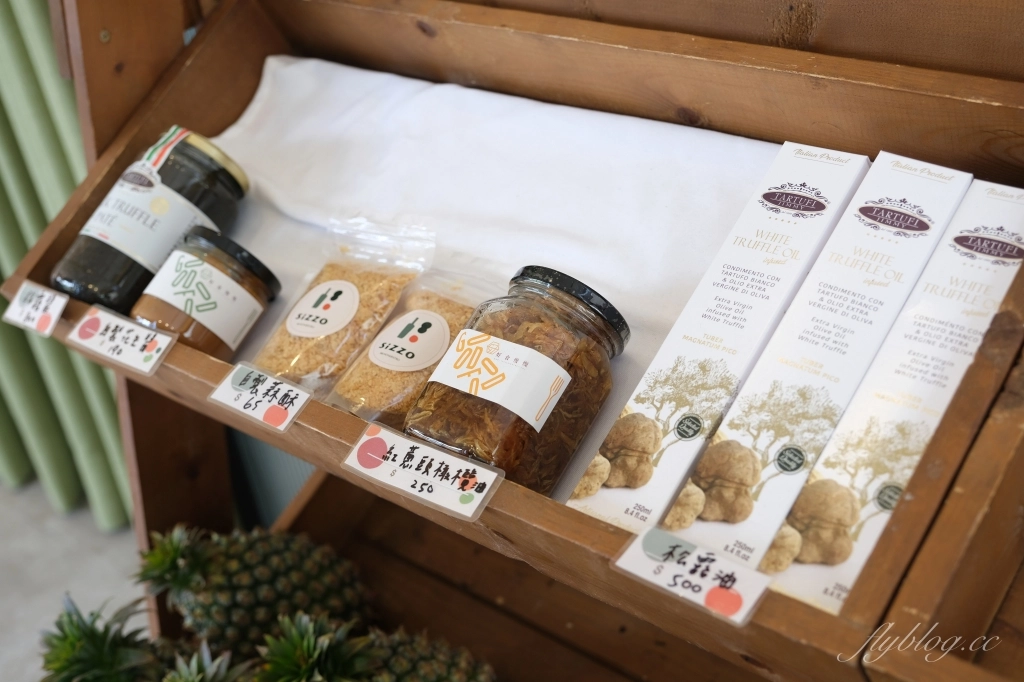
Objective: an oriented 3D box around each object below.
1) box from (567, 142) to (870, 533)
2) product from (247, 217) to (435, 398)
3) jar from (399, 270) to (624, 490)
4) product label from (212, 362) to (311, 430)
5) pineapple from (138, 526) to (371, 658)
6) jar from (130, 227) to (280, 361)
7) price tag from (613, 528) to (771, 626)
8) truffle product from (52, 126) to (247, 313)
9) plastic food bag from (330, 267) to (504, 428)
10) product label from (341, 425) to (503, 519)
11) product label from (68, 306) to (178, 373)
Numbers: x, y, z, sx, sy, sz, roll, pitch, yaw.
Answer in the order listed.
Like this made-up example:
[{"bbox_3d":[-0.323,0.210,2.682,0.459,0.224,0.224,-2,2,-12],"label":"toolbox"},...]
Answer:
[{"bbox_3d":[0.124,0.006,0.665,0.052,0.052,0.254,19,68,38],"label":"box"},{"bbox_3d":[-0.127,-0.027,0.864,0.095,0.030,0.138,16,67,37],"label":"product"},{"bbox_3d":[0.004,0.031,0.713,0.083,0.083,0.124,21,70,38],"label":"jar"},{"bbox_3d":[-0.167,0.036,0.793,0.080,0.003,0.034,17,68,37],"label":"product label"},{"bbox_3d":[-0.249,0.240,1.160,0.230,0.116,0.116,13,36,15],"label":"pineapple"},{"bbox_3d":[-0.229,-0.029,0.891,0.079,0.079,0.082,32,75,3],"label":"jar"},{"bbox_3d":[0.088,0.115,0.592,0.080,0.003,0.034,17,68,37],"label":"price tag"},{"bbox_3d":[-0.288,-0.086,0.957,0.090,0.090,0.160,21,70,38],"label":"truffle product"},{"bbox_3d":[-0.059,0.004,0.804,0.094,0.030,0.130,19,70,38],"label":"plastic food bag"},{"bbox_3d":[-0.053,0.075,0.701,0.110,0.003,0.034,17,68,37],"label":"product label"},{"bbox_3d":[-0.292,-0.003,0.891,0.111,0.003,0.034,17,68,37],"label":"product label"}]

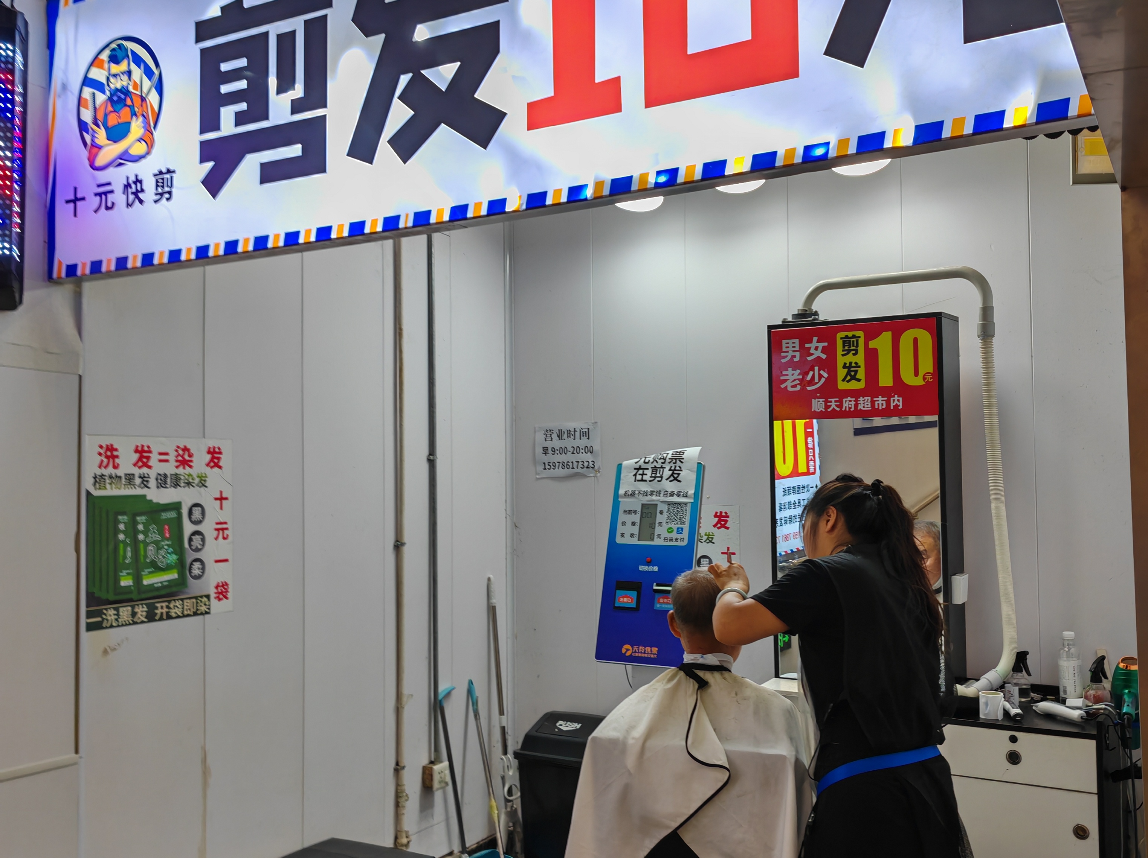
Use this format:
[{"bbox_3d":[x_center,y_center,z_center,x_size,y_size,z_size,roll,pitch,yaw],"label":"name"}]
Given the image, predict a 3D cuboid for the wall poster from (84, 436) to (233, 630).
[{"bbox_3d":[-1.155,0.283,3.367,0.010,0.515,0.510,-2,-2,31],"label":"wall poster"}]

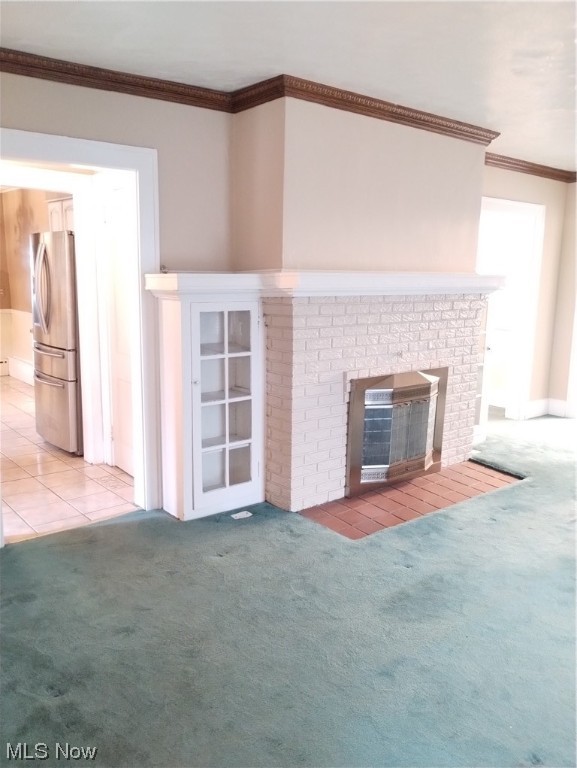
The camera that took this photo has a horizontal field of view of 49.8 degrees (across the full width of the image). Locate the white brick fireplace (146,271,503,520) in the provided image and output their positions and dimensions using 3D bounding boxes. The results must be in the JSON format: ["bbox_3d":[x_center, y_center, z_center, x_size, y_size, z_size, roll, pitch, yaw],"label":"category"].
[{"bbox_3d":[0.533,-0.033,4.387,2.978,1.457,0.674,-7,13,-39],"label":"white brick fireplace"}]

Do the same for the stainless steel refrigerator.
[{"bbox_3d":[-1.687,-0.377,5.303,0.800,1.770,0.860,-7,13,-39],"label":"stainless steel refrigerator"}]

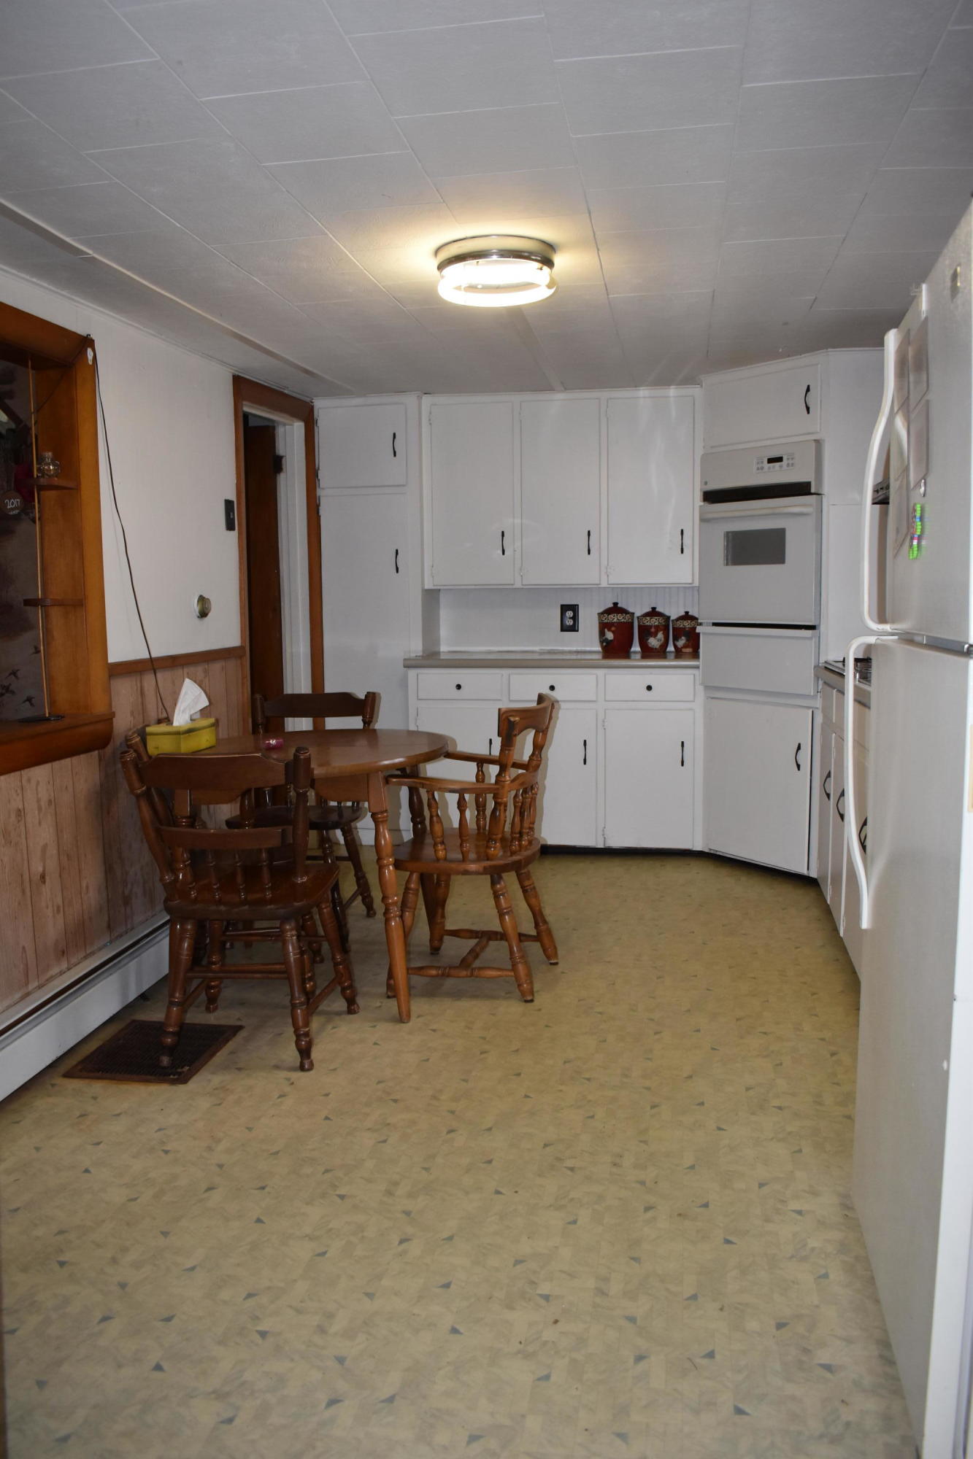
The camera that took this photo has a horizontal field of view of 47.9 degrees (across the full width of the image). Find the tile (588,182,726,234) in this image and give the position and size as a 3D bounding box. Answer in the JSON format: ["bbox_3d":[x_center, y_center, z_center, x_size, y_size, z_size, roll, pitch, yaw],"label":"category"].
[{"bbox_3d":[0.395,-1.219,2.542,0.313,0.020,0.303,0,7,10],"label":"tile"}]

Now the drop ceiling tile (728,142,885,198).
[{"bbox_3d":[0.679,-1.202,2.351,0.313,0.020,0.303,0,7,10],"label":"drop ceiling tile"}]

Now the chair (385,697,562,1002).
[{"bbox_3d":[-0.043,0.341,3.302,0.480,0.865,0.570,1,7,13],"label":"chair"}]

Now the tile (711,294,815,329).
[{"bbox_3d":[0.885,-1.356,3.535,0.313,0.020,0.303,0,7,10],"label":"tile"}]

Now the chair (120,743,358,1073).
[{"bbox_3d":[-0.627,0.433,2.948,0.490,0.855,0.520,0,8,7],"label":"chair"}]

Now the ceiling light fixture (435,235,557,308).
[{"bbox_3d":[0.027,-1.182,2.845,0.314,0.100,0.314,-1,7,0],"label":"ceiling light fixture"}]

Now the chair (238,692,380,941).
[{"bbox_3d":[-0.657,0.298,3.869,0.490,0.820,0.510,1,7,10],"label":"chair"}]

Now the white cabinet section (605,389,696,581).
[{"bbox_3d":[0.755,-1.076,5.009,0.384,0.824,0.300,1,7,10],"label":"white cabinet section"}]

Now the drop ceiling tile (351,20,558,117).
[{"bbox_3d":[-0.043,-1.121,1.849,0.313,0.020,0.303,0,7,10],"label":"drop ceiling tile"}]

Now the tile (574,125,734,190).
[{"bbox_3d":[0.344,-1.181,2.246,0.313,0.020,0.303,0,7,10],"label":"tile"}]

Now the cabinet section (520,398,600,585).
[{"bbox_3d":[0.360,-1.085,5.077,0.355,0.823,0.300,1,7,10],"label":"cabinet section"}]

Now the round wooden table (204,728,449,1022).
[{"bbox_3d":[-0.539,0.416,3.337,0.875,0.730,0.875,-1,7,0],"label":"round wooden table"}]

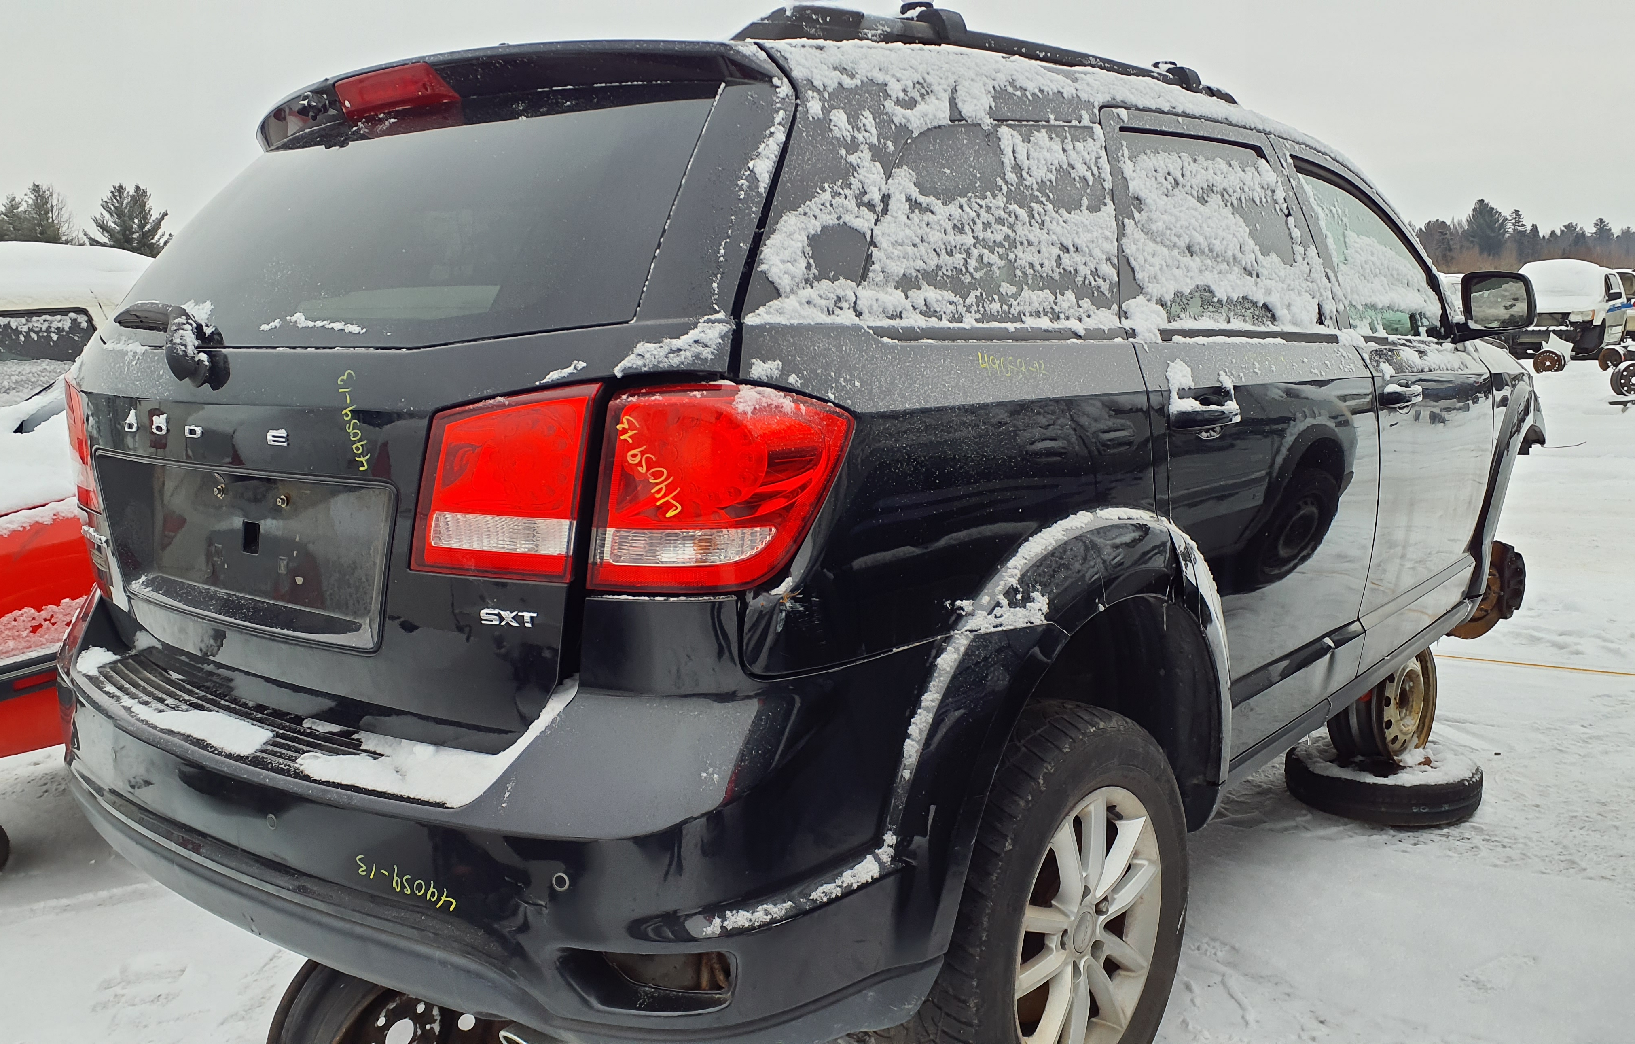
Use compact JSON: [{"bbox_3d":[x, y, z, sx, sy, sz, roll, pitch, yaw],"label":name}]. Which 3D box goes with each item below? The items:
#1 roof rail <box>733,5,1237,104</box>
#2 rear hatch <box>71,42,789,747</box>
[{"bbox_3d":[0.413,-0.800,2.135,0.090,0.115,1.620,6,15,40],"label":"roof rail"},{"bbox_3d":[-0.679,-0.252,1.854,1.550,0.920,0.540,6,11,40],"label":"rear hatch"}]

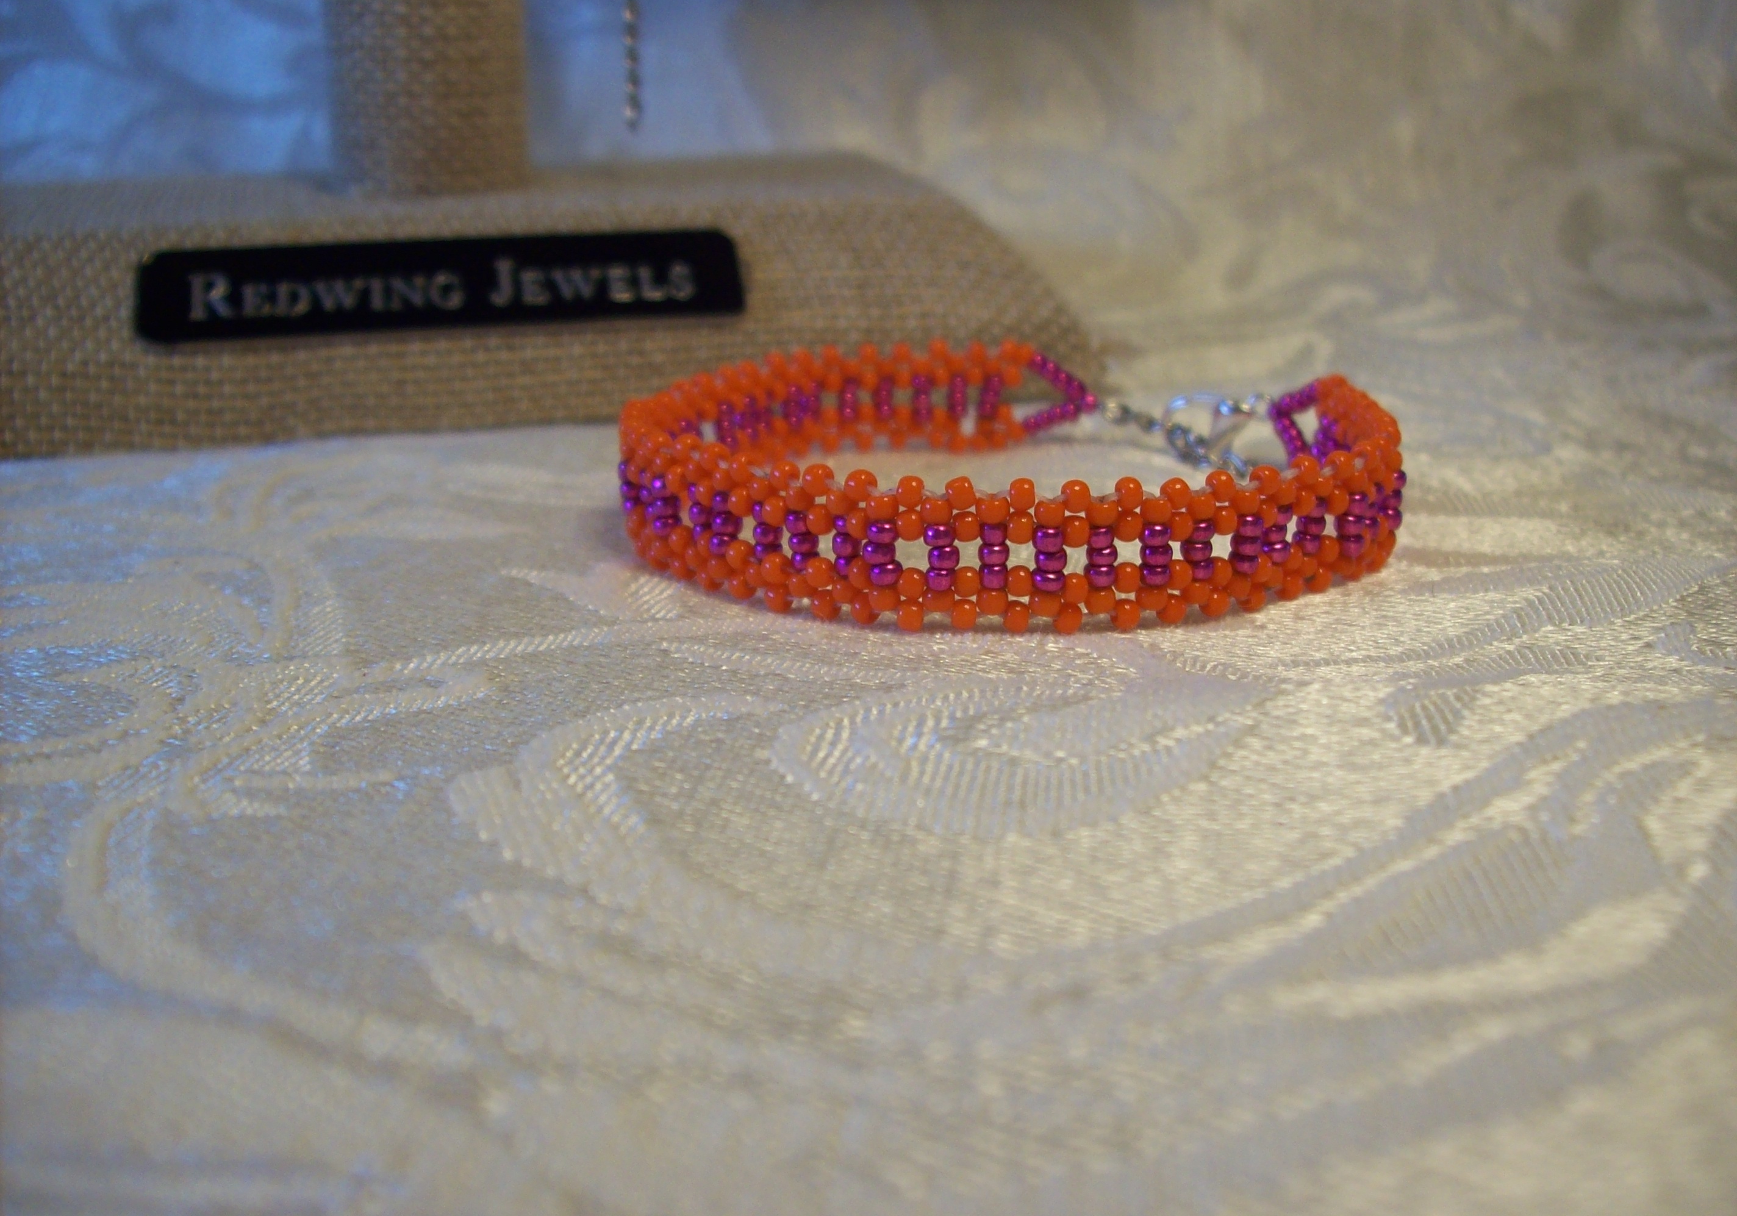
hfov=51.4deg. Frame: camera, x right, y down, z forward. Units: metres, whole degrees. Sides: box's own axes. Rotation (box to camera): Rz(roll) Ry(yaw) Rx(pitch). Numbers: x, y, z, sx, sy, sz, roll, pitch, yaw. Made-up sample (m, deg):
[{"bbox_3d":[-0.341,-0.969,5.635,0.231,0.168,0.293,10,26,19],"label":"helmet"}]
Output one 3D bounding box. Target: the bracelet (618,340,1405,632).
[{"bbox_3d":[0.012,-0.012,0.148,0.062,0.011,0.059,2,17,0],"label":"bracelet"}]

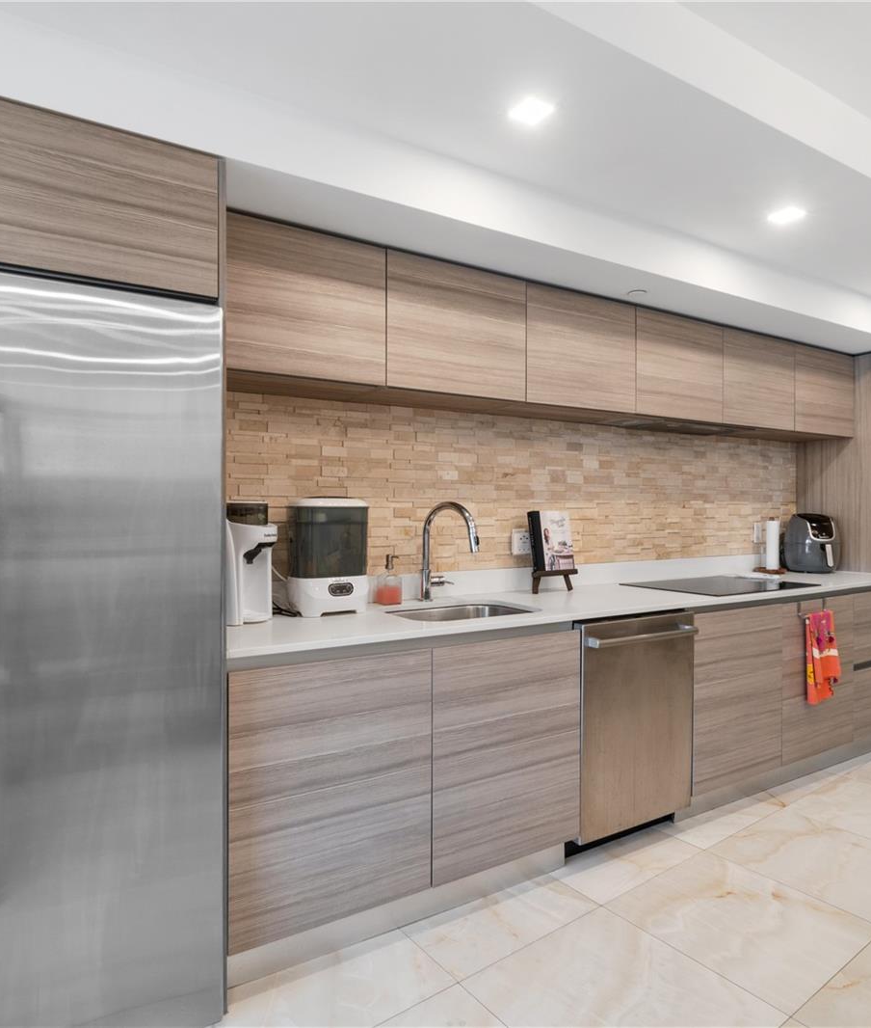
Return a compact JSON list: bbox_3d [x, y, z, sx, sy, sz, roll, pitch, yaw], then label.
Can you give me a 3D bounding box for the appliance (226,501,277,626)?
[{"bbox_3d":[-0.698,0.168,2.234,0.260,0.410,0.200,0,0,14],"label":"appliance"}]

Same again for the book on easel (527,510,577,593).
[{"bbox_3d":[0.524,0.173,2.928,0.250,0.367,0.130,0,0,-30],"label":"book on easel"}]

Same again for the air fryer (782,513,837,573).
[{"bbox_3d":[2.212,0.169,3.796,0.265,0.338,0.310,0,0,-4],"label":"air fryer"}]

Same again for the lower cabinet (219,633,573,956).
[{"bbox_3d":[-0.165,0.773,2.224,1.210,0.726,0.610,0,0,-30],"label":"lower cabinet"}]

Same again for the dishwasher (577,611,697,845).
[{"bbox_3d":[0.638,0.814,2.667,0.600,0.820,0.620,0,0,-30],"label":"dishwasher"}]

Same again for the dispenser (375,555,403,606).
[{"bbox_3d":[-0.181,0.260,2.565,0.080,0.196,0.080,0,0,-40],"label":"dispenser"}]

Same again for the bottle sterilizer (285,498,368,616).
[{"bbox_3d":[-0.393,0.148,2.348,0.250,0.420,0.220,0,0,-30],"label":"bottle sterilizer"}]

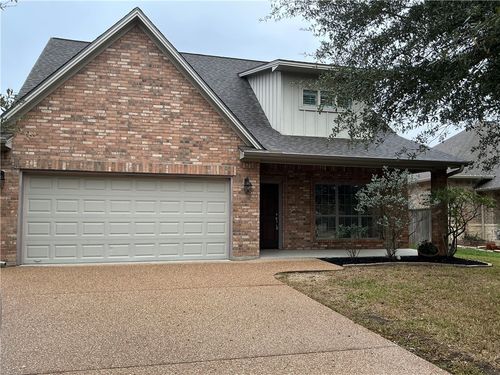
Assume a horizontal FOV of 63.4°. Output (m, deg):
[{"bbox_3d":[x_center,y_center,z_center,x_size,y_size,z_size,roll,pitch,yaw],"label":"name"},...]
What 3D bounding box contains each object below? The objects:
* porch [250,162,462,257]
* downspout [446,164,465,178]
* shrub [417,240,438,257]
[{"bbox_3d":[2.984,0.676,12.537,6.350,2.680,2.100,1,-2,-16],"label":"porch"},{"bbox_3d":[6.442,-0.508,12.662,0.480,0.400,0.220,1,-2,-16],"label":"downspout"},{"bbox_3d":[5.359,1.842,12.209,0.580,0.460,0.560,1,-2,-16],"label":"shrub"}]

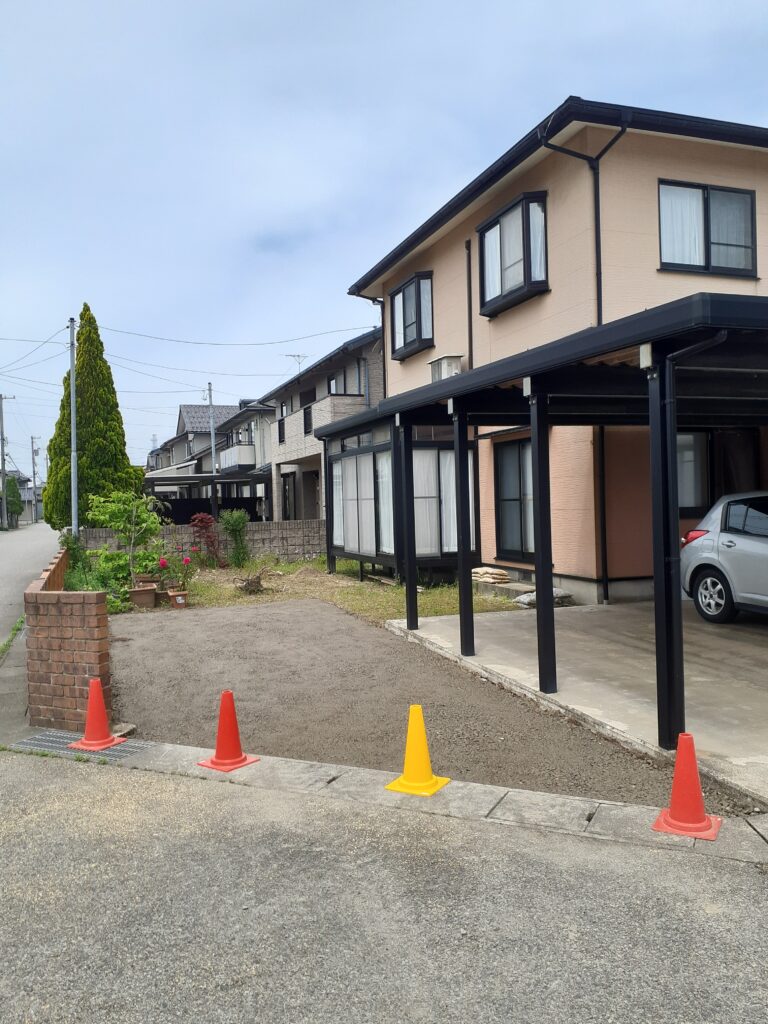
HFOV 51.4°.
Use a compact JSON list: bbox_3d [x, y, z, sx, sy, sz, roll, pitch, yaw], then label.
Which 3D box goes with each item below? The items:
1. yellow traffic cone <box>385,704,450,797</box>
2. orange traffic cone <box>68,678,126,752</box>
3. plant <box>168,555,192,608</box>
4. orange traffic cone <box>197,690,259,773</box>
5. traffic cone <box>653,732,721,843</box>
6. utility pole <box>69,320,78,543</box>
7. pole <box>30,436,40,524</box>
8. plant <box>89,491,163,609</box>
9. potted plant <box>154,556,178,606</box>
[{"bbox_3d":[0.195,1.359,4.656,0.287,0.455,0.287,-1,1,28],"label":"yellow traffic cone"},{"bbox_3d":[-2.039,1.418,5.671,0.288,0.450,0.288,-1,1,25],"label":"orange traffic cone"},{"bbox_3d":[-2.990,1.020,11.700,0.380,0.790,0.370,-2,1,-20],"label":"plant"},{"bbox_3d":[-1.007,1.387,5.157,0.287,0.455,0.287,-1,1,38],"label":"orange traffic cone"},{"bbox_3d":[1.526,1.345,4.016,0.288,0.450,0.288,-1,1,29],"label":"traffic cone"},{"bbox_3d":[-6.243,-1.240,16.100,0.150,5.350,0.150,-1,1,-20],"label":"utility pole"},{"bbox_3d":[-41.744,-3.870,96.000,1.050,10.400,0.600,-2,1,-20],"label":"pole"},{"bbox_3d":[-3.820,0.571,11.850,1.100,1.700,1.000,-2,1,-18],"label":"plant"},{"bbox_3d":[-3.310,1.038,12.100,0.340,0.720,0.340,-2,1,-15],"label":"potted plant"}]

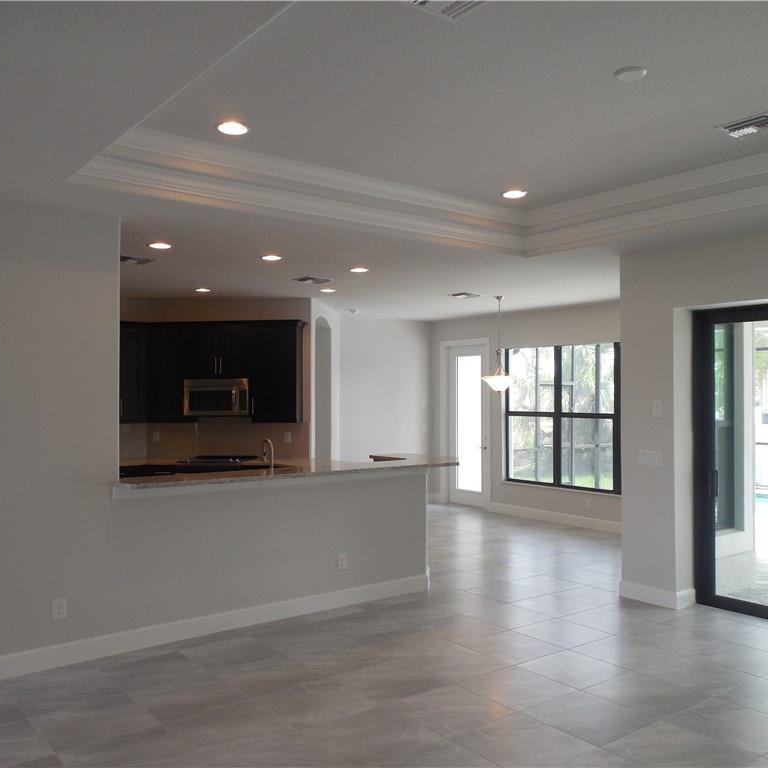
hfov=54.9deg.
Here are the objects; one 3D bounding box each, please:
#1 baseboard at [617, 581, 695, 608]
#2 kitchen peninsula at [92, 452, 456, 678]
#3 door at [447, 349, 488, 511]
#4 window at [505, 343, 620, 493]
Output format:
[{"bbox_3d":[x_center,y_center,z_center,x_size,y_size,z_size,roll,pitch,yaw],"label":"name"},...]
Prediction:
[{"bbox_3d":[2.262,1.722,6.105,0.334,0.136,0.497,1,-1,-38],"label":"baseboard"},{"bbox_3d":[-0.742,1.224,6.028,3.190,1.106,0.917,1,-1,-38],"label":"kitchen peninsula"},{"bbox_3d":[1.276,0.623,11.228,0.060,2.418,0.849,1,-1,-38],"label":"door"},{"bbox_3d":[2.340,0.439,9.922,0.100,1.902,1.938,1,-1,-38],"label":"window"}]

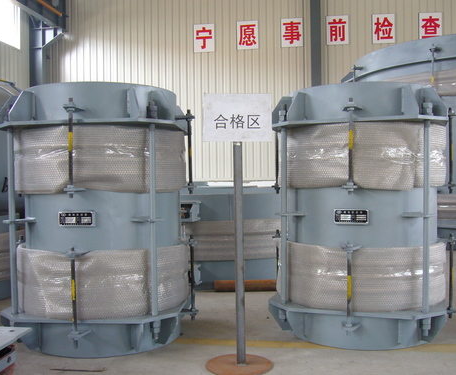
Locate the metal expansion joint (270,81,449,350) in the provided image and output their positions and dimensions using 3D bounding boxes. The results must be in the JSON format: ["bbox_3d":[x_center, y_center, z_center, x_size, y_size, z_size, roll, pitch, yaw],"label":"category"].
[{"bbox_3d":[0.727,0.133,2.888,0.944,1.287,0.944,0,1,19],"label":"metal expansion joint"}]

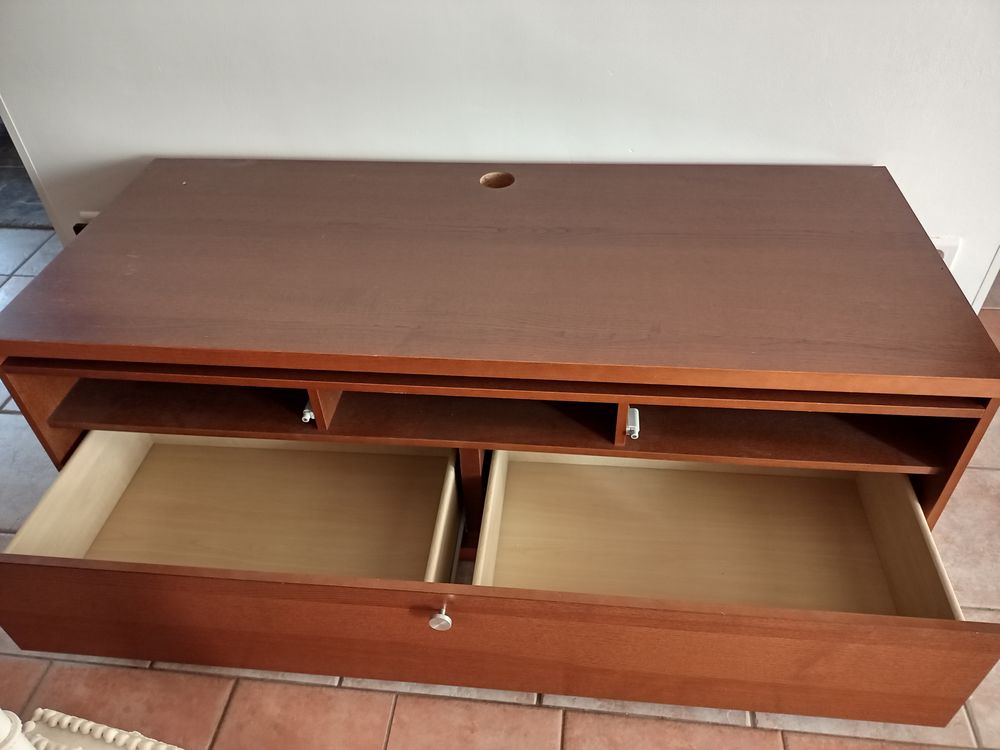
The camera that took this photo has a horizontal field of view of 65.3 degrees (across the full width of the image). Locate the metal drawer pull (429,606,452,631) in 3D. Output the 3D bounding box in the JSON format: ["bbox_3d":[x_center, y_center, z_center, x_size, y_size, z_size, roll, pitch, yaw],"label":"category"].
[{"bbox_3d":[-0.079,0.319,1.046,0.030,0.030,0.031,2,41,6],"label":"metal drawer pull"}]

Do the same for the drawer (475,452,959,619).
[{"bbox_3d":[0.320,0.272,1.294,0.682,0.170,0.457,2,41,6],"label":"drawer"}]

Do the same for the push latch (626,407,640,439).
[{"bbox_3d":[0.208,0.077,1.225,0.020,0.018,0.062,2,41,6],"label":"push latch"}]

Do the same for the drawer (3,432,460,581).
[{"bbox_3d":[-0.414,0.242,1.370,0.679,0.170,0.457,2,41,6],"label":"drawer"}]

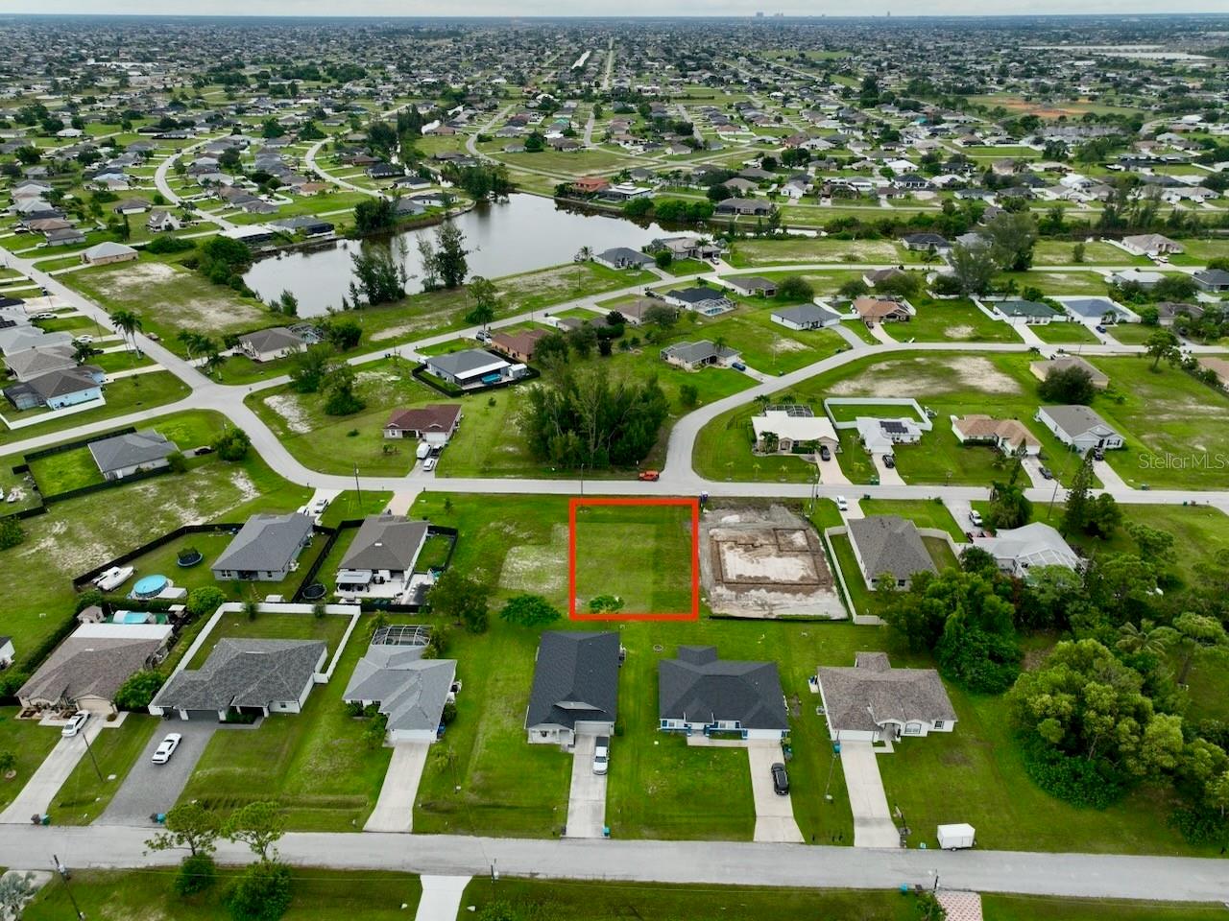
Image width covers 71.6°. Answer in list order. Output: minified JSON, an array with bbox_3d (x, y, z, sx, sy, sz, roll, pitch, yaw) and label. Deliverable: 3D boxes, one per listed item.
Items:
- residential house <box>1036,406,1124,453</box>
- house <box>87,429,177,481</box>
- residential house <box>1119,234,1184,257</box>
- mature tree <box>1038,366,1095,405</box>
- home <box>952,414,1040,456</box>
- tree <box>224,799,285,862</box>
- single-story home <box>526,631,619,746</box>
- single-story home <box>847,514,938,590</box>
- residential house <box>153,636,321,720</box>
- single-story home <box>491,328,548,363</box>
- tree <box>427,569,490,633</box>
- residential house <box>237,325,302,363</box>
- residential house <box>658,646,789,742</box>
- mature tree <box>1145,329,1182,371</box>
[{"bbox_3d":[113.900,-8.732,207.505,13.000,5.200,20.000,1,28,1],"label":"residential house"},{"bbox_3d":[-112.734,-2.448,200.117,16.600,4.800,18.110,-19,33,-32],"label":"house"},{"bbox_3d":[241.190,-97.430,381.900,18.090,5.400,21.110,1,28,2],"label":"residential house"},{"bbox_3d":[125.940,-21.290,235.960,13.870,7.600,12.670,0,28,0],"label":"mature tree"},{"bbox_3d":[92.815,-7.305,208.909,17.280,5.200,17.040,1,28,2],"label":"home"},{"bbox_3d":[-43.660,46.330,105.420,6.900,10.500,6.900,0,28,0],"label":"tree"},{"bbox_3d":[-5.650,32.719,128.408,12.400,5.500,21.200,1,28,1],"label":"single-story home"},{"bbox_3d":[54.000,17.040,166.030,13.570,5.400,20.710,1,28,3],"label":"single-story home"},{"bbox_3d":[-59.080,33.640,134.960,23.120,5.300,16.290,0,28,1],"label":"residential house"},{"bbox_3d":[-26.570,-38.500,271.030,18.090,5.400,19.900,-24,36,-38],"label":"single-story home"},{"bbox_3d":[-26.200,23.440,142.283,9.300,9.000,9.300,1,28,1],"label":"tree"},{"bbox_3d":[-104.163,-36.286,260.083,14.390,5.000,17.850,-21,34,-34],"label":"residential house"},{"bbox_3d":[15.800,33.513,126.792,18.200,5.600,17.600,1,28,1],"label":"residential house"},{"bbox_3d":[157.000,-31.269,243.784,9.000,11.300,9.000,1,28,1],"label":"mature tree"}]

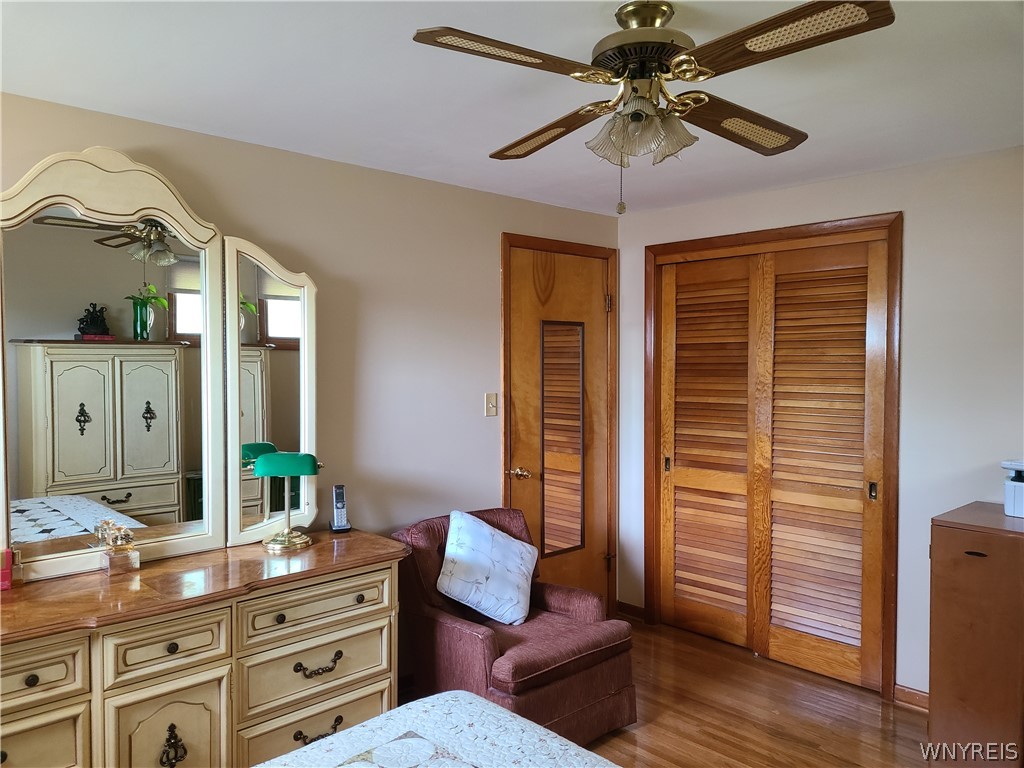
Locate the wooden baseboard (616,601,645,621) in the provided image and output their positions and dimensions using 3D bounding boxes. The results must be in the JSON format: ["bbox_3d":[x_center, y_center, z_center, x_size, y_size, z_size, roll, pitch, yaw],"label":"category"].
[{"bbox_3d":[0.671,1.296,4.379,0.020,0.080,0.190,-2,3,-43],"label":"wooden baseboard"}]

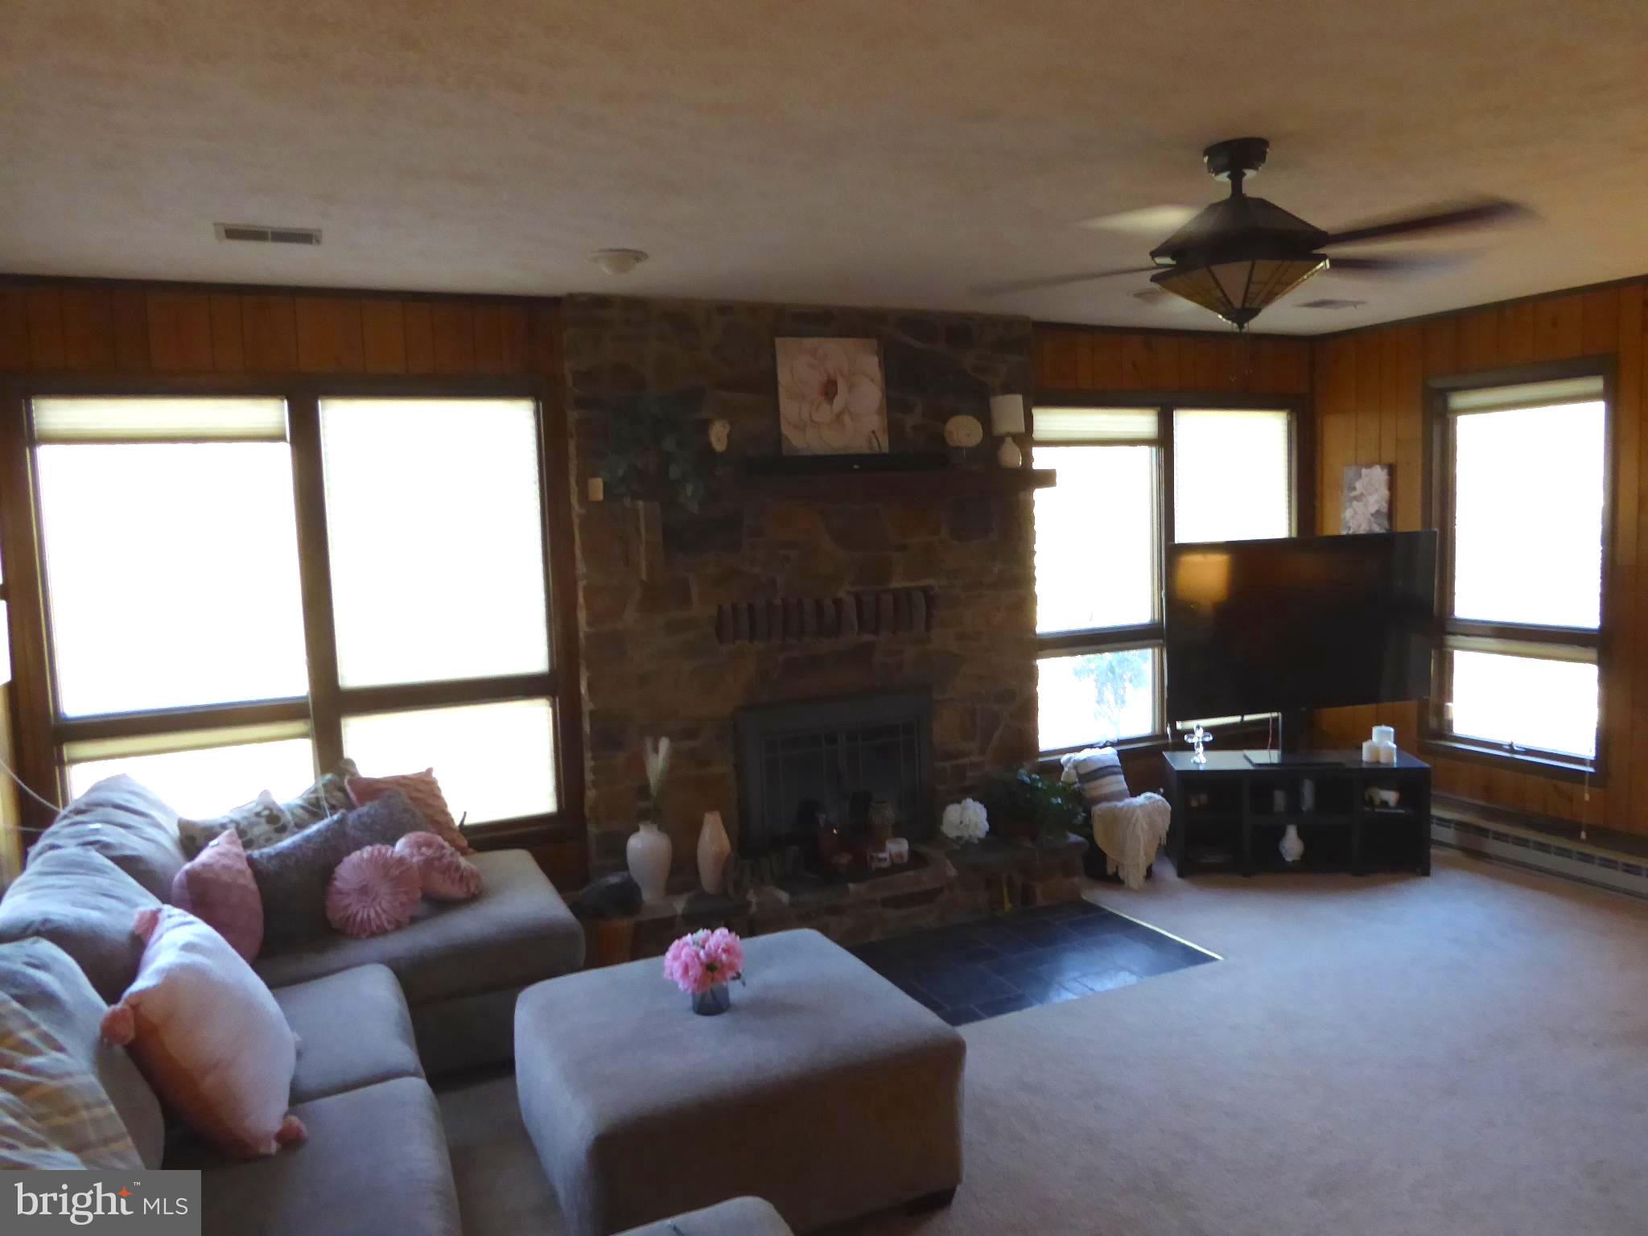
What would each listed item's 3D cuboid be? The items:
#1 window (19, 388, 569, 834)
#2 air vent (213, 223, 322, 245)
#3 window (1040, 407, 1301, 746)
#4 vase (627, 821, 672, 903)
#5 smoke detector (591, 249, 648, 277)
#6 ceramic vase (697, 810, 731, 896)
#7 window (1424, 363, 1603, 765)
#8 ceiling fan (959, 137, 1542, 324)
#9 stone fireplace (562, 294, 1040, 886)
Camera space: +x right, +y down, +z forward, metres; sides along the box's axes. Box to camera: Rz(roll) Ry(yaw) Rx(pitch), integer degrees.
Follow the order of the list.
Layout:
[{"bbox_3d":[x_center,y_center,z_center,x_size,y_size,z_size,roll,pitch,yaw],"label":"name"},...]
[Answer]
[{"bbox_3d":[-1.698,0.048,3.870,1.585,1.610,0.101,-4,6,-25],"label":"window"},{"bbox_3d":[-1.501,-1.030,3.094,0.263,0.020,0.192,-4,6,-25],"label":"air vent"},{"bbox_3d":[1.635,-0.213,5.439,1.620,1.590,0.101,-4,6,-25],"label":"window"},{"bbox_3d":[-0.641,0.885,4.153,0.164,0.281,0.164,-4,6,-25],"label":"vase"},{"bbox_3d":[-0.618,-1.071,3.470,0.172,0.058,0.172,-4,6,-25],"label":"smoke detector"},{"bbox_3d":[-0.412,0.876,4.261,0.128,0.302,0.128,-4,6,-25],"label":"ceramic vase"},{"bbox_3d":[2.989,-0.208,4.949,0.101,1.610,0.780,-4,6,-25],"label":"window"},{"bbox_3d":[0.966,-0.881,2.664,1.276,0.407,1.276,-4,6,-25],"label":"ceiling fan"},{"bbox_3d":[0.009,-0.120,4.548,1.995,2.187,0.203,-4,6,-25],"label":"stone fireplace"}]

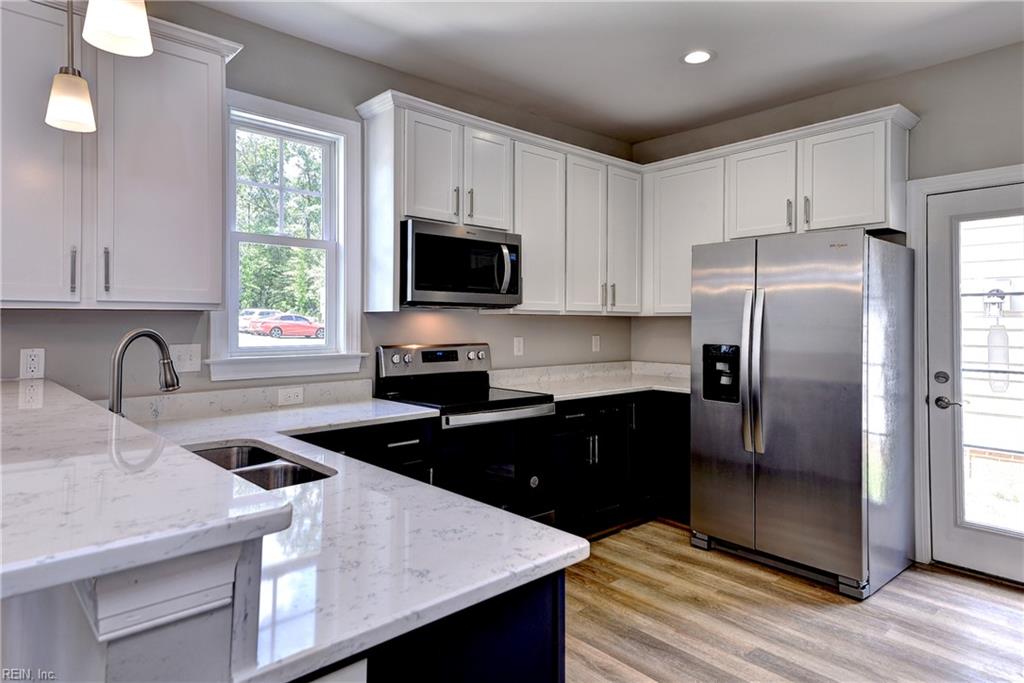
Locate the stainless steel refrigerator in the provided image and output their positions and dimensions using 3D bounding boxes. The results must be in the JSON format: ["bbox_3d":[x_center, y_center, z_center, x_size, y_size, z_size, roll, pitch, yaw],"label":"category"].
[{"bbox_3d":[1.636,0.331,3.268,0.815,1.772,0.910,-1,1,-42],"label":"stainless steel refrigerator"}]

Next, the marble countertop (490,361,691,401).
[{"bbox_3d":[0.720,0.258,3.748,1.567,0.130,0.980,-1,1,-42],"label":"marble countertop"}]

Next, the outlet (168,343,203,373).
[{"bbox_3d":[-1.428,0.074,2.492,0.118,0.118,0.008,-1,1,-42],"label":"outlet"}]

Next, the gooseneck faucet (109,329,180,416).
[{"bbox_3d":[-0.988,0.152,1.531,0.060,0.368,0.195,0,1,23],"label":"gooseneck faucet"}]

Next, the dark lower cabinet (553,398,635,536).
[{"bbox_3d":[0.273,0.770,3.597,0.680,0.888,0.625,-1,1,-42],"label":"dark lower cabinet"}]

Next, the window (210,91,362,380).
[{"bbox_3d":[-1.097,-0.492,2.803,0.731,1.323,0.120,-1,1,-42],"label":"window"}]

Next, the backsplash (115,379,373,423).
[{"bbox_3d":[-1.229,0.266,2.660,1.272,0.101,0.024,-1,1,-42],"label":"backsplash"}]

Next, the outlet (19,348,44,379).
[{"bbox_3d":[-1.812,0.086,2.152,0.070,0.113,0.008,-1,1,-42],"label":"outlet"}]

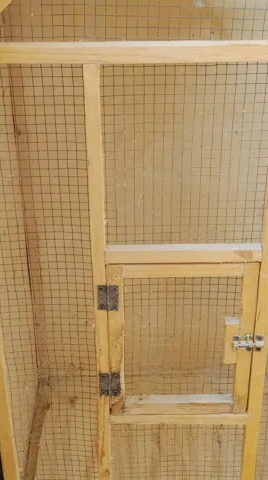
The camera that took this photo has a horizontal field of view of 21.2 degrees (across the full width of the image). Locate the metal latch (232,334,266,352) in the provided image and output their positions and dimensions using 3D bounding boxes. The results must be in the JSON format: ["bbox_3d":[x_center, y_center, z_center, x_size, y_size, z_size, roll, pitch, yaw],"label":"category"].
[{"bbox_3d":[0.173,0.156,1.075,0.047,0.029,0.013,-1,28,-1],"label":"metal latch"}]

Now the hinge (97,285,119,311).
[{"bbox_3d":[-0.037,0.085,1.038,0.030,0.044,0.006,-1,28,-1],"label":"hinge"}]

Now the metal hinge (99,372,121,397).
[{"bbox_3d":[-0.037,0.226,1.114,0.032,0.045,0.006,-1,28,-1],"label":"metal hinge"}]

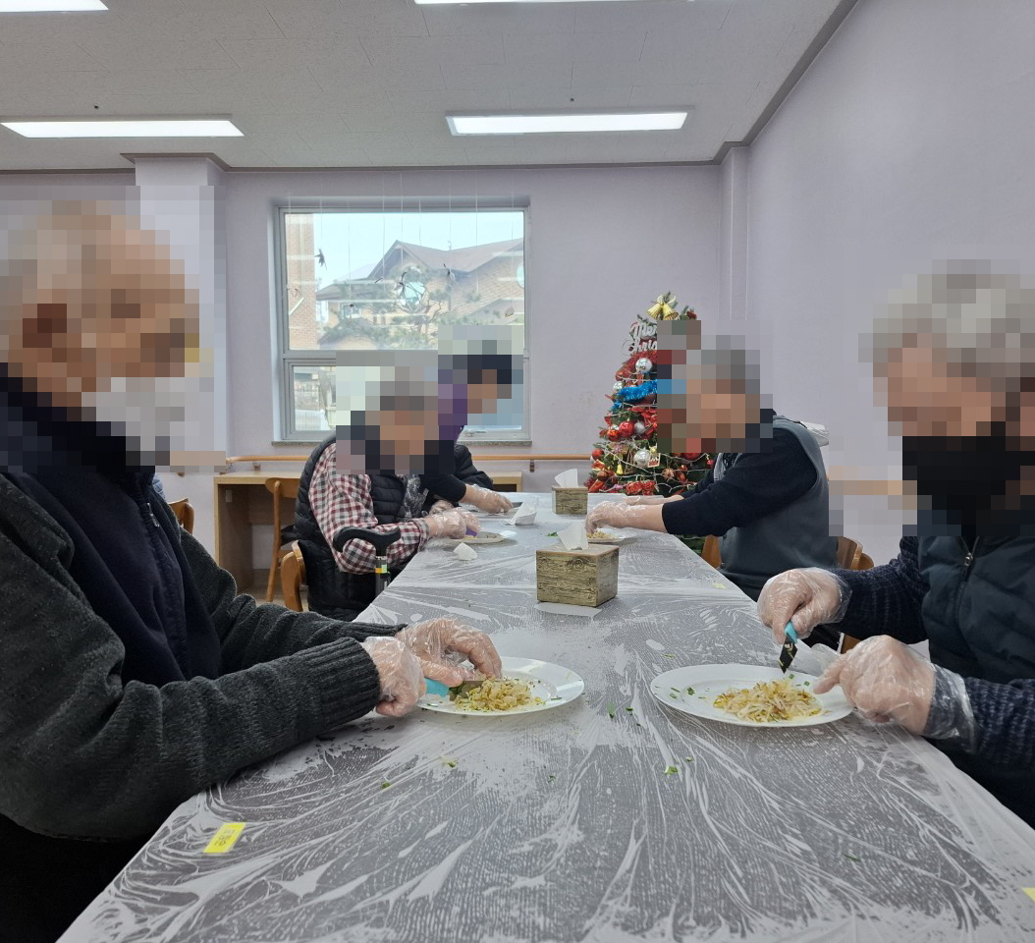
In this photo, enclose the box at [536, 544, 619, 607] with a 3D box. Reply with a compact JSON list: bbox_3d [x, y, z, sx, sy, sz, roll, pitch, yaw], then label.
[{"bbox_3d":[0.104,0.180,1.464,0.112,0.086,0.101,1,3,25],"label":"box"}]

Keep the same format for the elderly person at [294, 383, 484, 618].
[{"bbox_3d":[-0.341,0.333,2.295,0.496,1.155,0.500,0,3,2],"label":"elderly person"}]

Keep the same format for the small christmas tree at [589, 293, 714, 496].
[{"bbox_3d":[0.808,-0.107,4.657,0.920,1.755,0.920,0,3,2],"label":"small christmas tree"}]

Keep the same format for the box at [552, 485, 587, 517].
[{"bbox_3d":[0.183,0.101,2.897,0.112,0.085,0.101,-1,3,-3],"label":"box"}]

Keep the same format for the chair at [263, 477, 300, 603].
[{"bbox_3d":[-1.040,0.411,4.437,0.460,0.775,0.500,0,3,2],"label":"chair"}]

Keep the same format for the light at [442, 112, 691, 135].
[{"bbox_3d":[0.273,-1.866,4.449,1.285,0.035,0.315,0,3,2],"label":"light"}]

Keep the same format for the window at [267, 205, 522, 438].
[{"bbox_3d":[-0.725,-0.940,5.313,1.620,1.500,0.130,0,3,2],"label":"window"}]

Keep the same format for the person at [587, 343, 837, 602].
[{"bbox_3d":[0.521,0.274,2.323,0.632,1.257,0.500,0,3,2],"label":"person"}]

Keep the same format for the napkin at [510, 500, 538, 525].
[{"bbox_3d":[0.021,0.123,2.612,0.085,0.078,0.060,0,3,2],"label":"napkin"}]

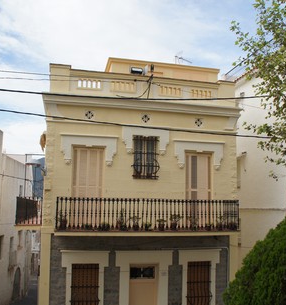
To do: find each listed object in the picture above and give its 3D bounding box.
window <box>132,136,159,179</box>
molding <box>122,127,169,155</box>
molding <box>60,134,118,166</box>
[{"bbox_3d":[0.091,0.185,11.525,0.952,1.431,0.250,3,-8,-12],"label":"window"},{"bbox_3d":[0.105,-0.371,11.585,1.647,0.889,0.120,3,-8,-12],"label":"molding"},{"bbox_3d":[-1.722,-0.043,11.113,1.871,1.011,0.150,3,-8,-12],"label":"molding"}]

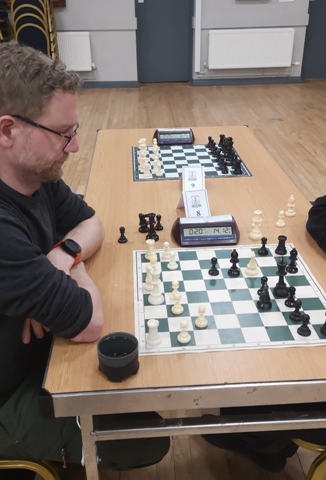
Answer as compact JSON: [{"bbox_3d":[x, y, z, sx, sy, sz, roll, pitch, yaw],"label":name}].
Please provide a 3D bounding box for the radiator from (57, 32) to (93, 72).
[{"bbox_3d":[-2.063,-2.863,7.645,1.900,0.560,0.100,-2,27,-2],"label":"radiator"}]

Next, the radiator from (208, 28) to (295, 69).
[{"bbox_3d":[1.374,-2.975,7.783,1.320,0.565,0.100,-2,27,-2],"label":"radiator"}]

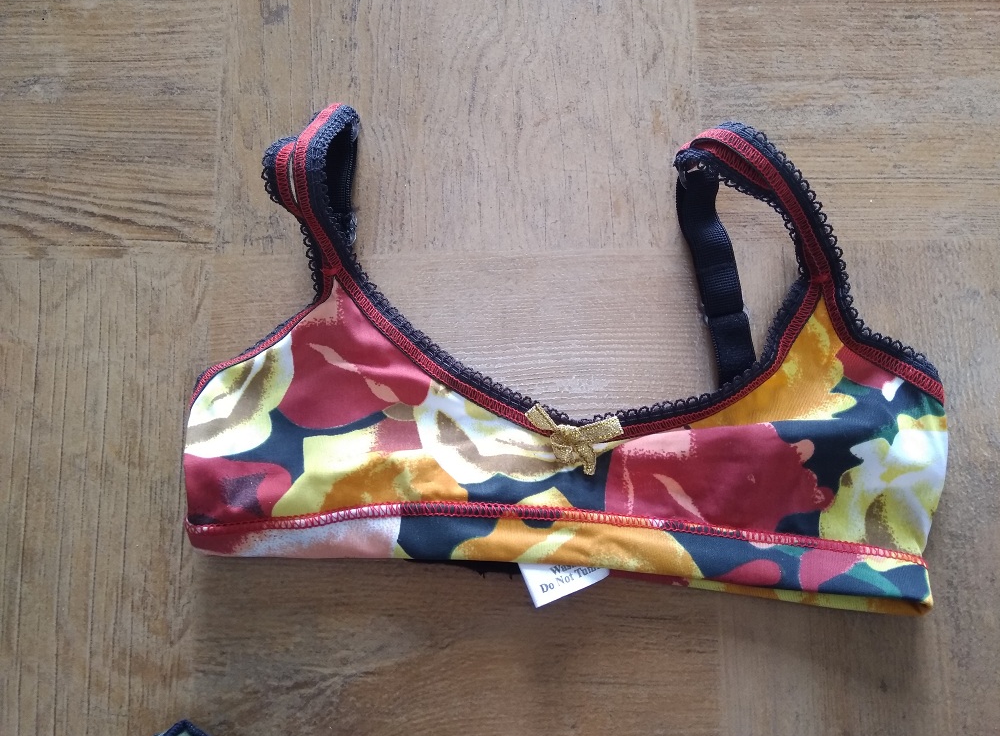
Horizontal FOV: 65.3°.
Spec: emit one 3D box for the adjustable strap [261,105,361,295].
[{"bbox_3d":[-0.080,-0.071,0.332,0.040,0.028,0.078,0,83,-2],"label":"adjustable strap"}]

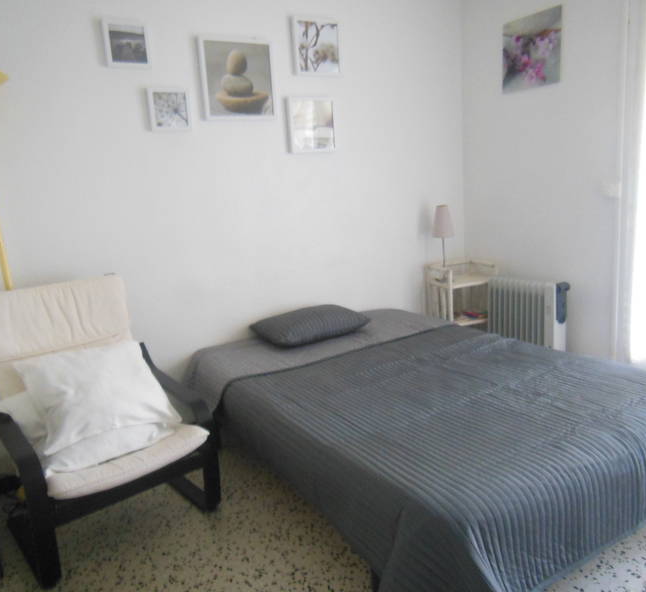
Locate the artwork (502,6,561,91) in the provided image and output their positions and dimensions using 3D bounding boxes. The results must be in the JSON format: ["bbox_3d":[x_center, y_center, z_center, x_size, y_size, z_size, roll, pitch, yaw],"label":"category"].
[{"bbox_3d":[1.232,-1.435,3.362,0.020,0.402,0.404,-11,13,-31],"label":"artwork"}]

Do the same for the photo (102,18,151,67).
[{"bbox_3d":[-0.915,-1.173,2.661,0.194,0.204,0.030,-11,13,-31],"label":"photo"}]

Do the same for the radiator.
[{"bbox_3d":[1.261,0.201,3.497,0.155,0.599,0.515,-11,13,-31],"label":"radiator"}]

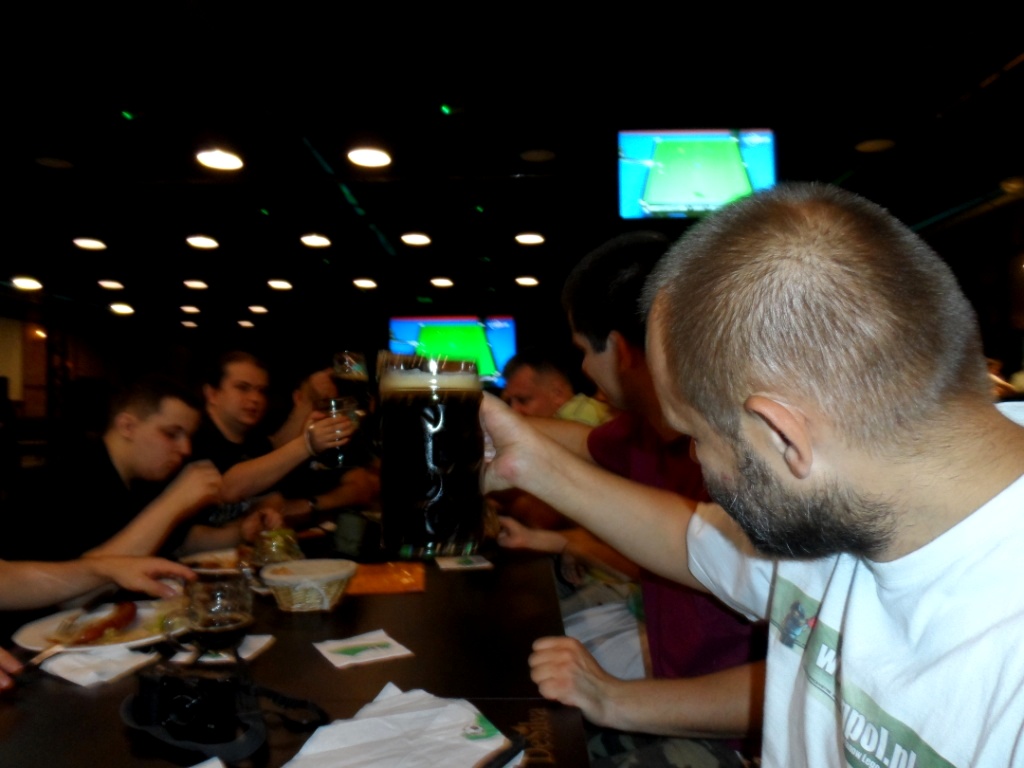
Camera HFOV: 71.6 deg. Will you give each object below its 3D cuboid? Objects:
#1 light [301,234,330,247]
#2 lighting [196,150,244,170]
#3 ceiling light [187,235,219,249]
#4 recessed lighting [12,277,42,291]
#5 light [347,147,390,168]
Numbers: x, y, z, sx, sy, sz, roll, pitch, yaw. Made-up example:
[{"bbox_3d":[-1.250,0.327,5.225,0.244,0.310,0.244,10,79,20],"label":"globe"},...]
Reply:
[{"bbox_3d":[-1.985,-1.447,7.169,0.290,0.060,0.290,-1,-2,-1],"label":"light"},{"bbox_3d":[-2.006,-1.539,4.872,0.290,0.060,0.290,-1,-2,-1],"label":"lighting"},{"bbox_3d":[-3.116,-1.430,7.147,0.290,0.060,0.290,-1,-2,-1],"label":"ceiling light"},{"bbox_3d":[-6.406,-1.323,9.378,0.340,0.060,0.340,-1,-2,-1],"label":"recessed lighting"},{"bbox_3d":[-0.984,-1.560,4.894,0.290,0.060,0.290,-1,-2,-1],"label":"light"}]

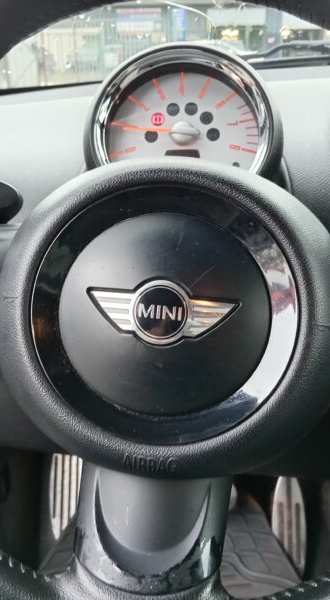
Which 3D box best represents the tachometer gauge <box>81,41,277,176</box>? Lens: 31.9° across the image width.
[{"bbox_3d":[0.012,-0.102,0.395,0.127,0.127,0.065,0,-3,1],"label":"tachometer gauge"}]

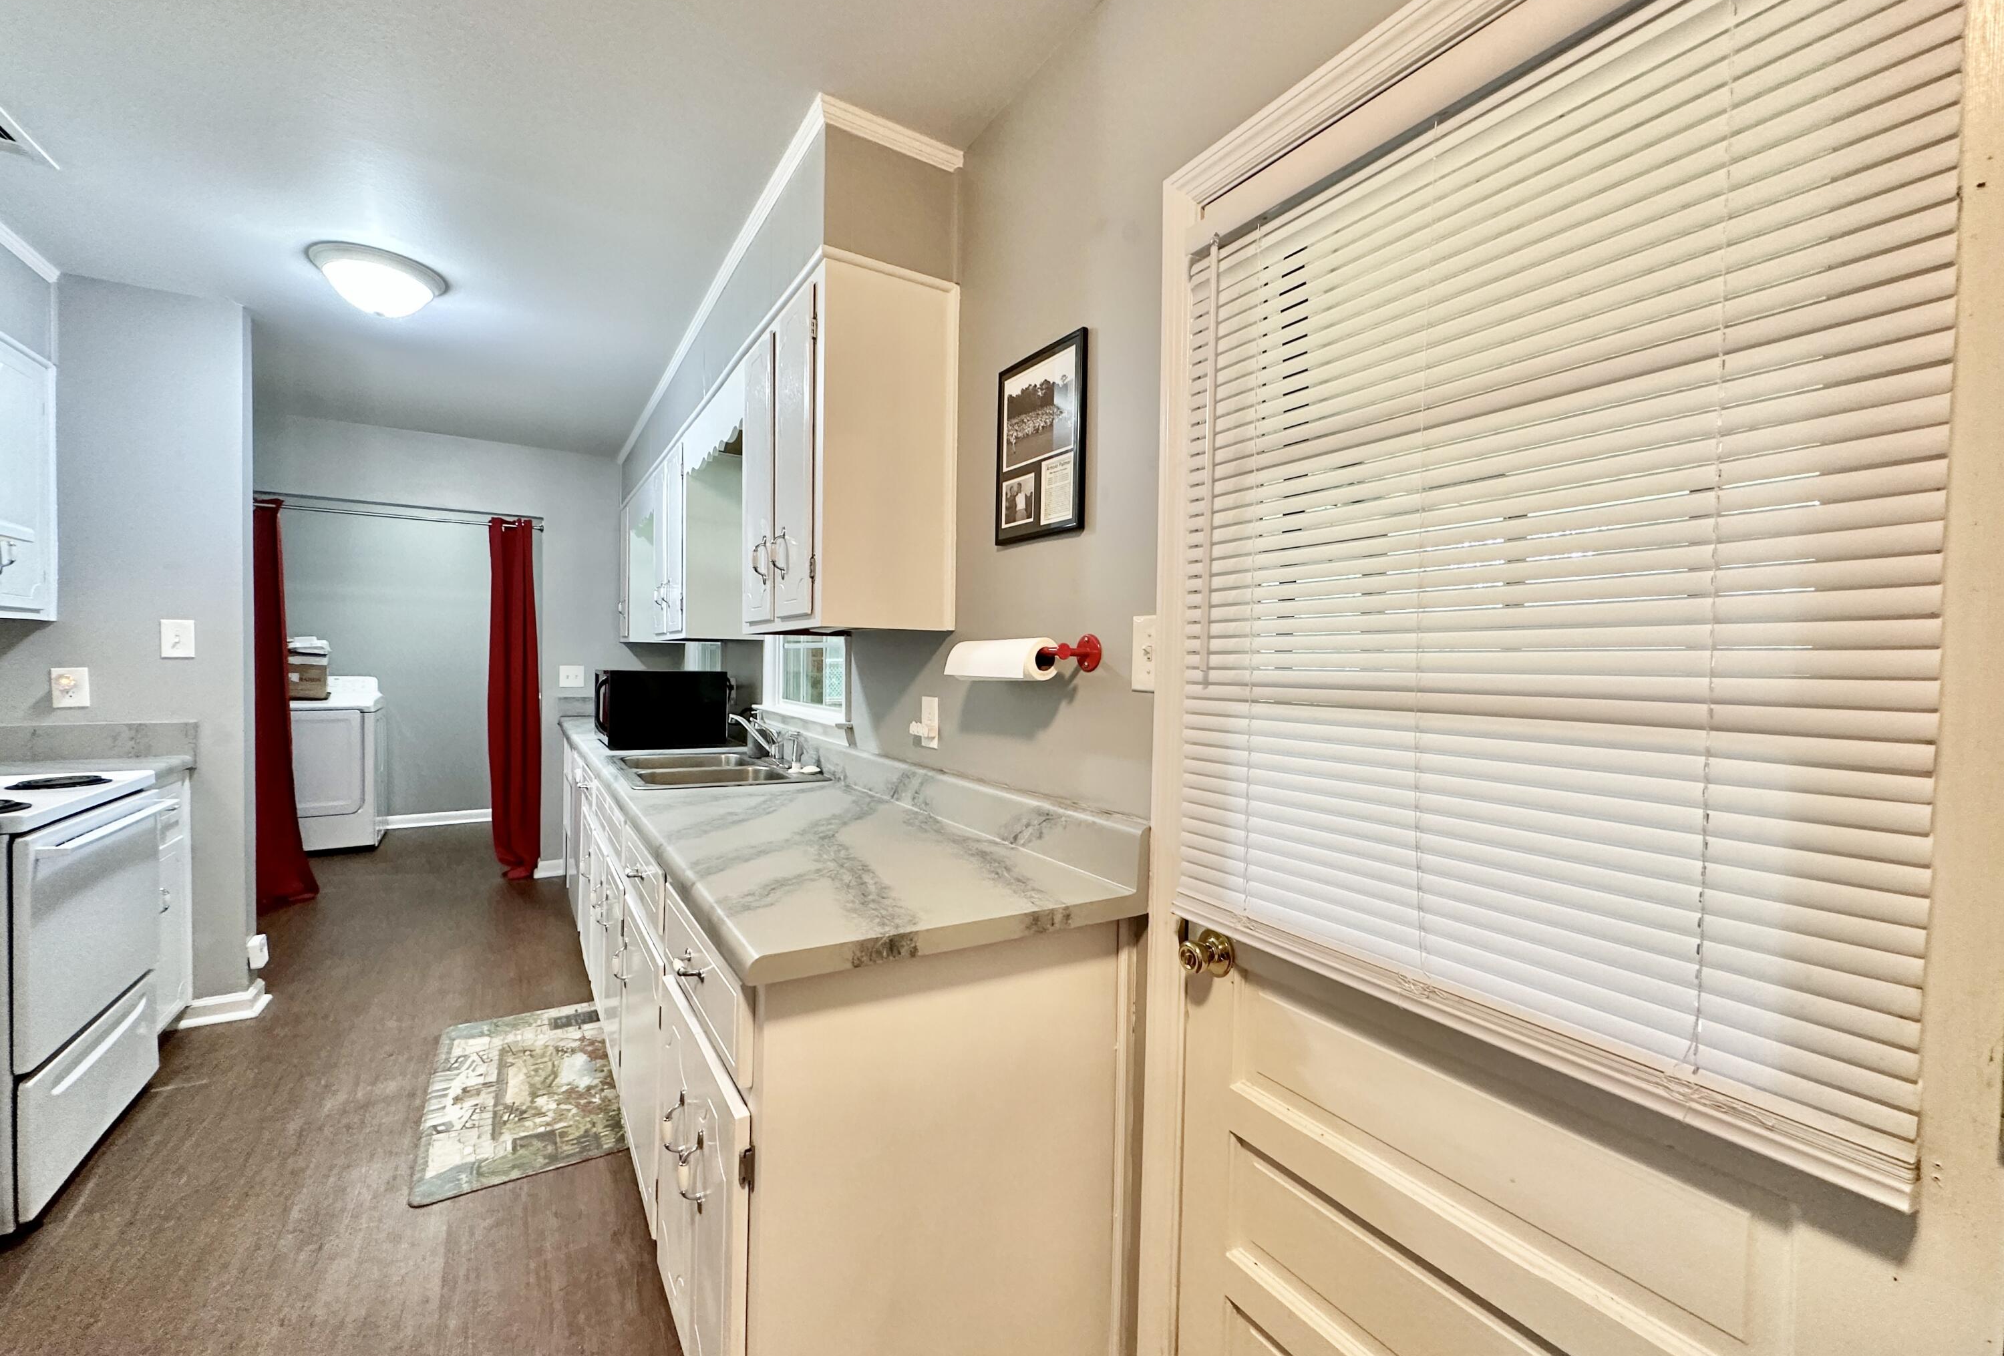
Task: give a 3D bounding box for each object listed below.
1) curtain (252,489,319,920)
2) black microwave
[{"bbox_3d":[-3.634,0.133,4.050,0.328,2.047,0.182,0,1,-31],"label":"curtain"},{"bbox_3d":[-1.473,0.123,3.476,0.470,0.309,0.535,0,1,-31],"label":"black microwave"}]

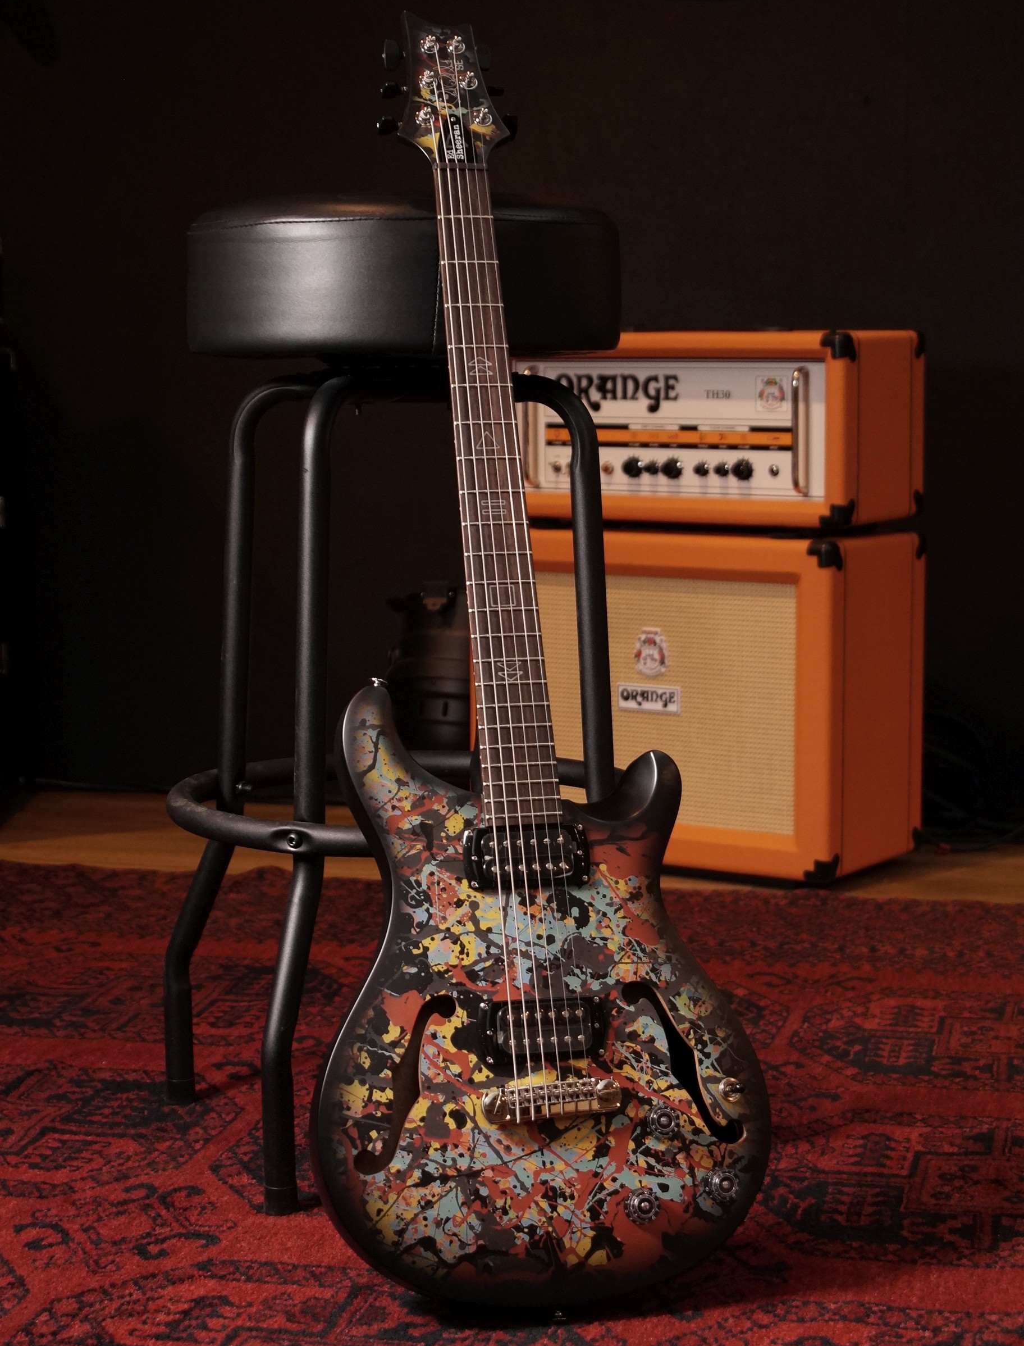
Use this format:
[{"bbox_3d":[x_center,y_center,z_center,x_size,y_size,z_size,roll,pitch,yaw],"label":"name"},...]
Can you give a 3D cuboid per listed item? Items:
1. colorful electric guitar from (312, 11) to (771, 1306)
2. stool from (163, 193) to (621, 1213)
[{"bbox_3d":[-0.008,-0.035,1.682,0.338,1.014,0.085,-2,-12,-15],"label":"colorful electric guitar"},{"bbox_3d":[-0.093,0.001,1.942,0.420,0.812,0.420,0,7,0],"label":"stool"}]

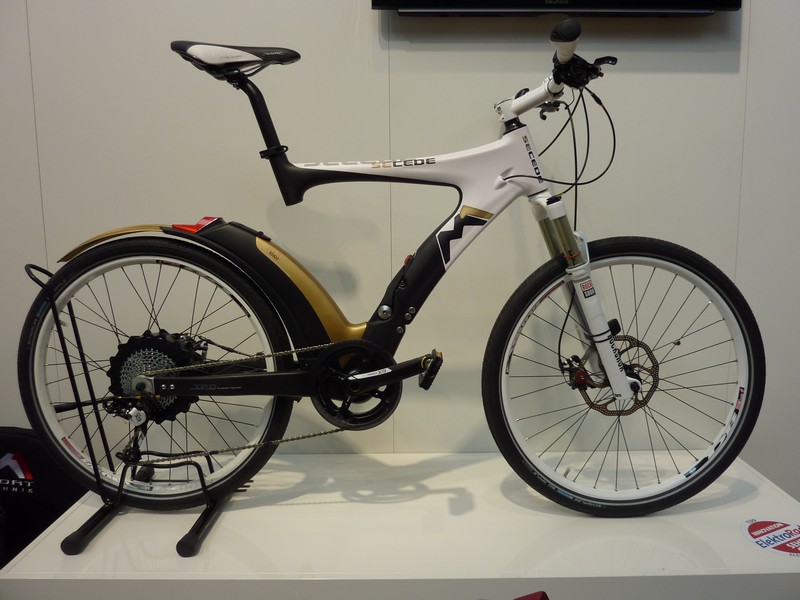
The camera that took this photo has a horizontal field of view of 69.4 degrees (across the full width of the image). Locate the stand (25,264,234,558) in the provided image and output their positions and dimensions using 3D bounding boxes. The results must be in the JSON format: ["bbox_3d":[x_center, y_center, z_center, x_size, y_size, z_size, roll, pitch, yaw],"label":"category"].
[{"bbox_3d":[-0.646,0.223,1.386,0.468,0.609,0.380,0,7,2],"label":"stand"}]

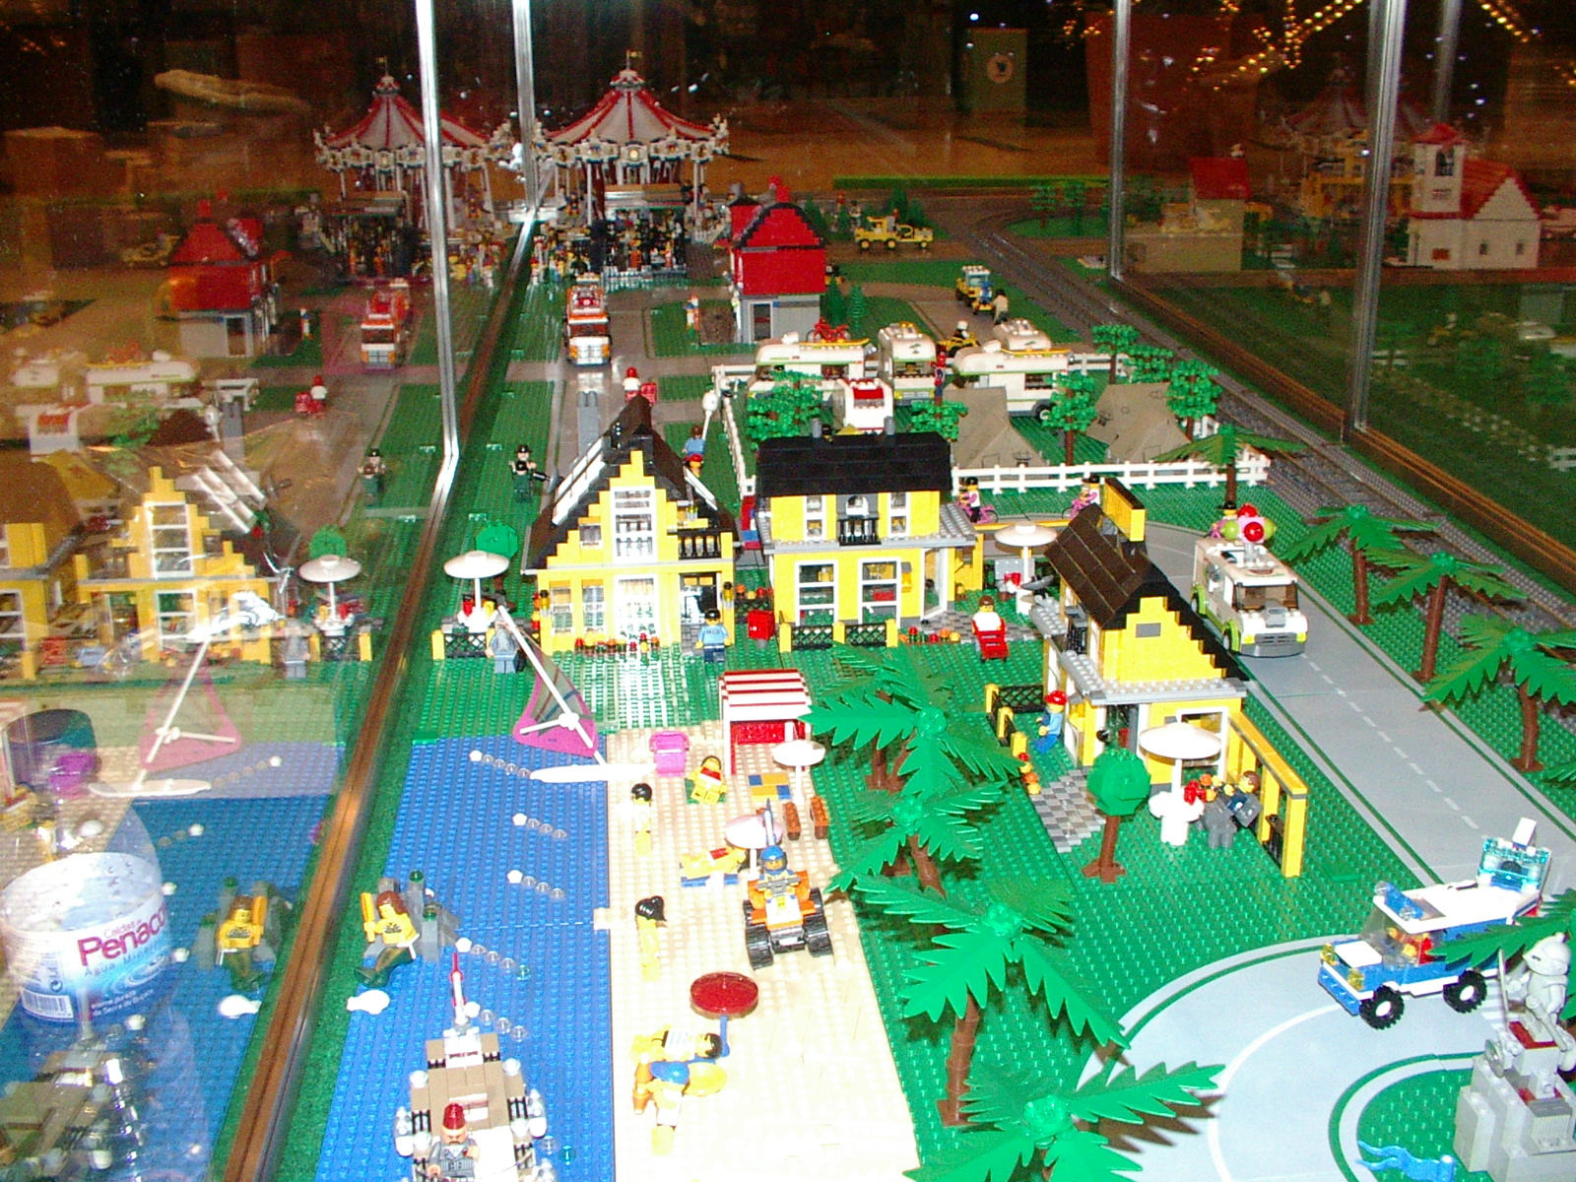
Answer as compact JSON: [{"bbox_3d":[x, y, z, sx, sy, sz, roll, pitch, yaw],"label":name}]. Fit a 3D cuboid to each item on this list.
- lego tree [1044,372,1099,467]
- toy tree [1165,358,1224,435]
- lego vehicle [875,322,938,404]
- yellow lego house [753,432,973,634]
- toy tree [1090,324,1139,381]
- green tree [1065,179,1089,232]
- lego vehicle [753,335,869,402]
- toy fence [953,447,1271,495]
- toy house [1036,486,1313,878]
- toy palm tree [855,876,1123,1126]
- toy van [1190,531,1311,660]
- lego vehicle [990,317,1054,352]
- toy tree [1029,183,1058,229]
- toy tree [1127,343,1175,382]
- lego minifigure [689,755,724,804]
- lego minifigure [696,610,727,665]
[{"bbox_3d":[0.292,-0.174,1.777,0.058,0.090,0.056,-2,19,-6],"label":"lego tree"},{"bbox_3d":[0.448,-0.206,1.897,0.064,0.093,0.064,-2,20,-6],"label":"toy tree"},{"bbox_3d":[0.142,-0.277,2.093,0.052,0.082,0.130,-3,20,-8],"label":"lego vehicle"},{"bbox_3d":[0.060,-0.060,1.426,0.182,0.144,0.106,-2,20,-6],"label":"yellow lego house"},{"bbox_3d":[0.403,-0.288,2.142,0.063,0.079,0.063,-2,20,-6],"label":"toy tree"},{"bbox_3d":[0.563,-0.746,3.365,0.051,0.099,0.051,-3,20,-6],"label":"green tree"},{"bbox_3d":[0.024,-0.262,2.062,0.152,0.087,0.055,-2,20,-6],"label":"lego vehicle"},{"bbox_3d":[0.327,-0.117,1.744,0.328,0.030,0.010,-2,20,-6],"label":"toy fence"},{"bbox_3d":[0.238,0.049,1.119,0.106,0.147,0.296,-2,20,-6],"label":"toy house"},{"bbox_3d":[0.086,0.182,0.752,0.114,0.099,0.114,-2,19,-4],"label":"toy palm tree"},{"bbox_3d":[0.365,0.003,1.370,0.058,0.062,0.118,-2,20,-4],"label":"toy van"},{"bbox_3d":[0.285,-0.279,2.089,0.053,0.082,0.128,-2,19,-6],"label":"lego vehicle"},{"bbox_3d":[0.519,-0.775,3.490,0.057,0.087,0.055,-2,19,-6],"label":"toy tree"},{"bbox_3d":[0.412,-0.240,1.981,0.057,0.078,0.055,-2,19,-6],"label":"toy tree"},{"bbox_3d":[-0.052,0.119,1.098,0.022,0.027,0.018,8,21,20],"label":"lego minifigure"},{"bbox_3d":[-0.056,0.033,1.270,0.024,0.041,0.015,-2,19,-6],"label":"lego minifigure"}]

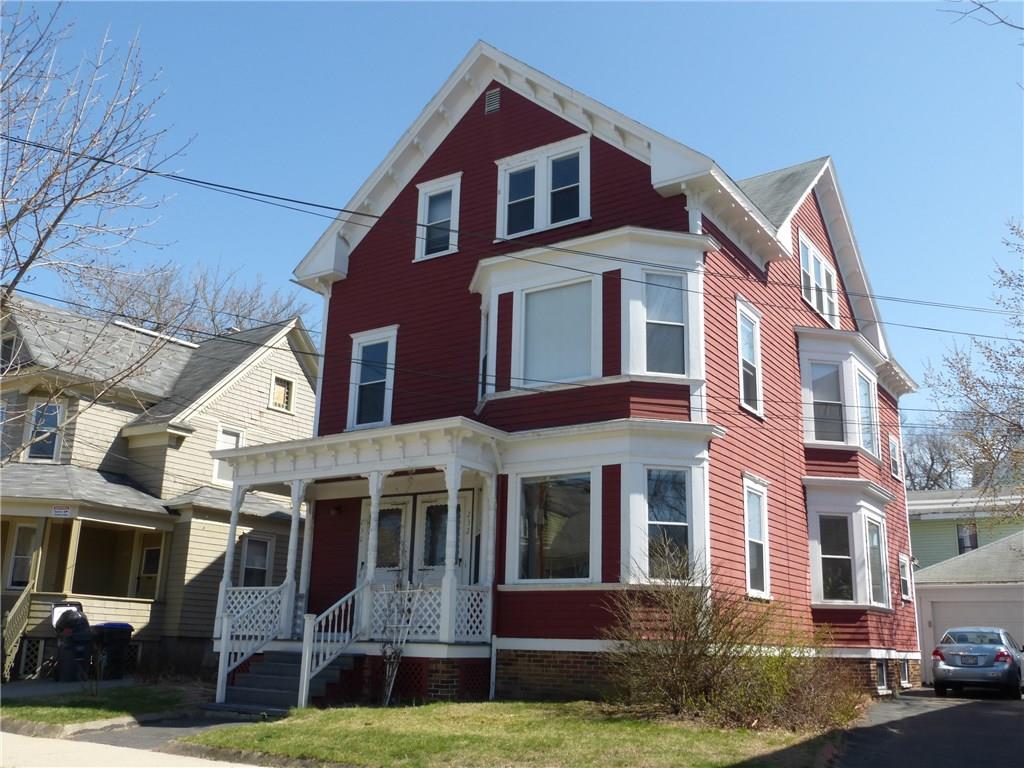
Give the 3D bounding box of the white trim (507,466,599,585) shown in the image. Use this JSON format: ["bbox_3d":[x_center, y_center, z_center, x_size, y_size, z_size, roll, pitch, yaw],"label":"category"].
[{"bbox_3d":[0.604,2.134,13.719,1.632,1.691,0.117,-9,-19,33],"label":"white trim"}]

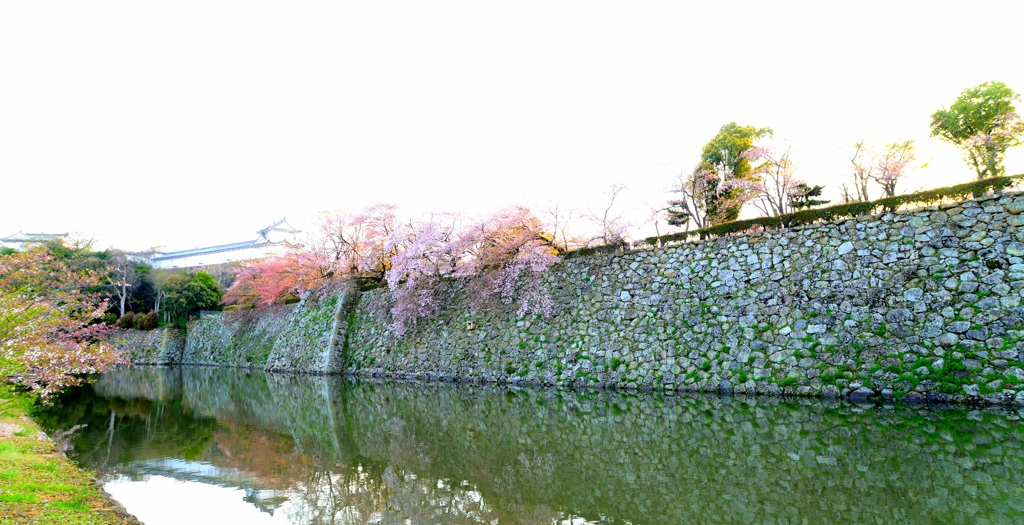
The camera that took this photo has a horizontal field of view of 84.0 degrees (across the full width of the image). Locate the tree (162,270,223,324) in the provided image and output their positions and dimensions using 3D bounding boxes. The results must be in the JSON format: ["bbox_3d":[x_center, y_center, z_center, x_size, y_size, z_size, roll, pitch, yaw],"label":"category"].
[{"bbox_3d":[-54.480,5.930,97.000,9.920,9.570,9.300,0,-9,0],"label":"tree"}]

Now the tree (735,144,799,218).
[{"bbox_3d":[14.760,-4.550,33.000,3.710,4.920,3.600,0,-9,0],"label":"tree"}]

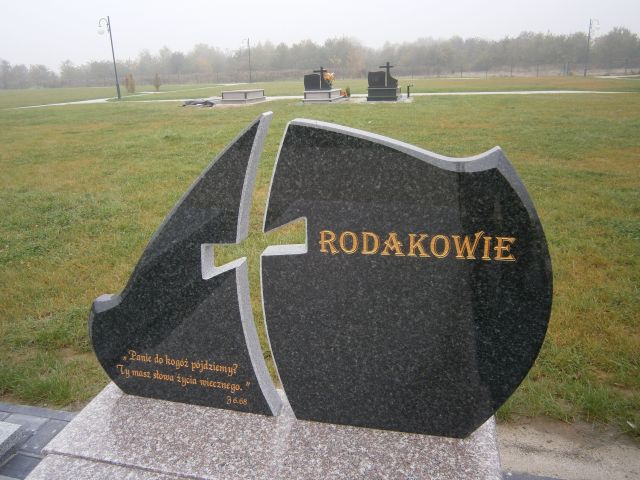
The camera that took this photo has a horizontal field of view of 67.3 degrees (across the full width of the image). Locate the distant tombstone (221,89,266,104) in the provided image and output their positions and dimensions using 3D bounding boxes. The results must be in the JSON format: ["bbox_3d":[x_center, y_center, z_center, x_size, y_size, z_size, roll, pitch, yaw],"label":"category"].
[{"bbox_3d":[-3.548,-6.843,22.837,1.300,0.570,2.300,5,21,18],"label":"distant tombstone"}]

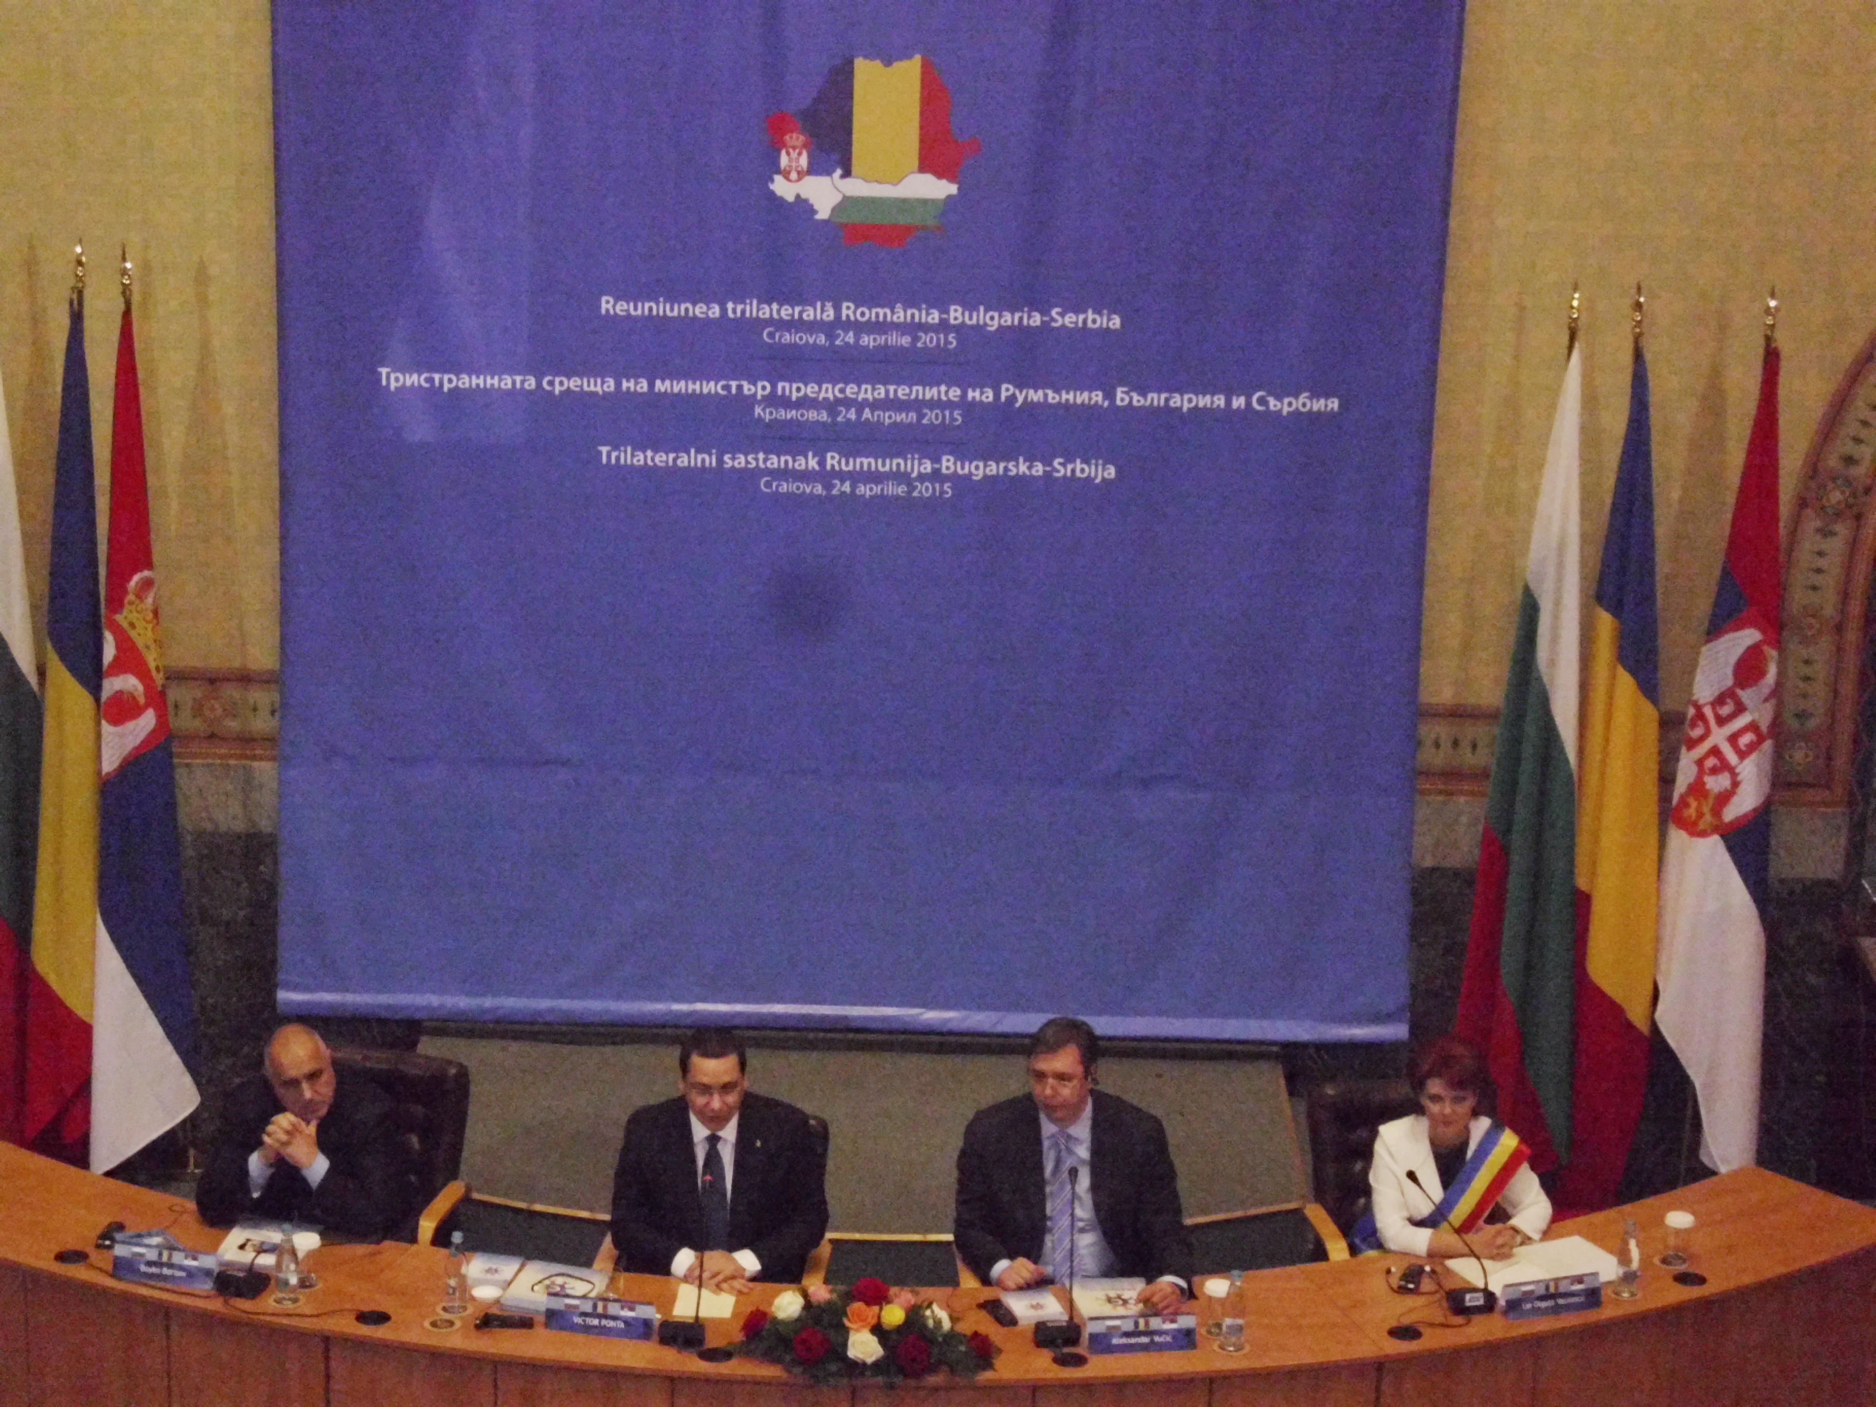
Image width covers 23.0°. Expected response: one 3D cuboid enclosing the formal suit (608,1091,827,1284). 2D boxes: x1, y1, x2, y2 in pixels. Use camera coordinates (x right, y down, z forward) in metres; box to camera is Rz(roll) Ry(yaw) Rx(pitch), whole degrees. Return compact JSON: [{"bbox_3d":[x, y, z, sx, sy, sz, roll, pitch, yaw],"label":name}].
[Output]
[{"bbox_3d":[-0.583,1.356,12.262,0.570,0.580,0.480,3,17,4],"label":"formal suit"}]

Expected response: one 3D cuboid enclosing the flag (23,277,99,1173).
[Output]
[{"bbox_3d":[-2.588,0.121,13.843,0.300,2.736,0.270,2,17,0],"label":"flag"}]

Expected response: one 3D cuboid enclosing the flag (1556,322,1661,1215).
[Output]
[{"bbox_3d":[2.041,0.258,13.838,0.310,2.722,0.270,2,17,0],"label":"flag"}]

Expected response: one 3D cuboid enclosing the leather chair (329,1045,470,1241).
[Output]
[{"bbox_3d":[-1.676,1.529,12.711,0.600,0.970,0.650,7,17,16],"label":"leather chair"}]

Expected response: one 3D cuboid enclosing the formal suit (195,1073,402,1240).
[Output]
[{"bbox_3d":[-1.693,1.294,12.276,0.590,0.580,0.500,5,17,10],"label":"formal suit"}]

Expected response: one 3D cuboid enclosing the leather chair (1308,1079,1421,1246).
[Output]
[{"bbox_3d":[1.372,1.612,12.737,0.600,0.990,0.650,-4,18,-18],"label":"leather chair"}]

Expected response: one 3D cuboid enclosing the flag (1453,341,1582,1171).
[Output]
[{"bbox_3d":[1.779,0.211,13.827,0.370,2.655,0.270,2,17,0],"label":"flag"}]

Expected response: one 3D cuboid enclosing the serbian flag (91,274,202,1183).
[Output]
[{"bbox_3d":[-2.385,0.137,13.846,0.330,2.749,0.270,2,17,0],"label":"serbian flag"}]

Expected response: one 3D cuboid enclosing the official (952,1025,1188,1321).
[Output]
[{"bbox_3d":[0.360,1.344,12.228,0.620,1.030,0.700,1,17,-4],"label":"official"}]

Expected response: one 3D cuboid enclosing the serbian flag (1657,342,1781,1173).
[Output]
[{"bbox_3d":[2.376,0.201,13.818,0.340,2.624,0.270,2,17,0],"label":"serbian flag"}]

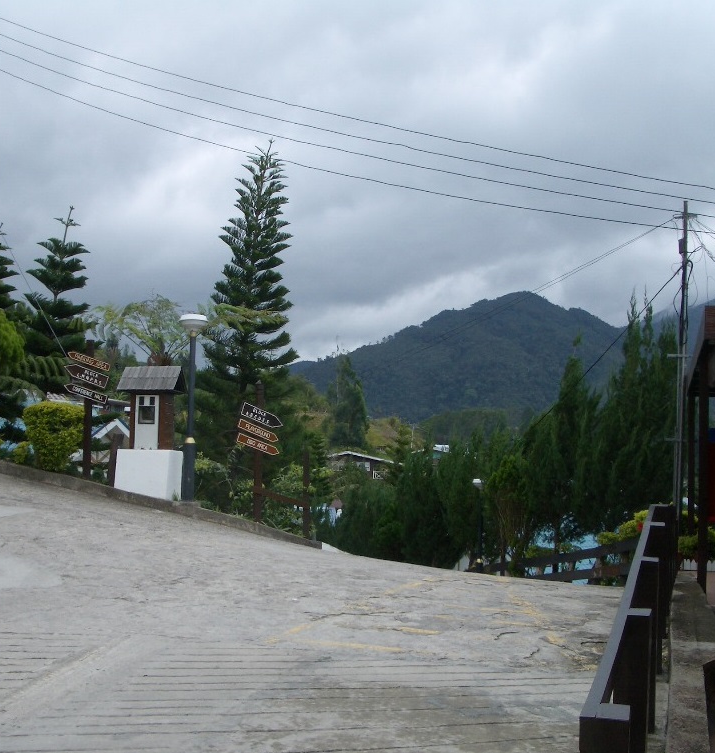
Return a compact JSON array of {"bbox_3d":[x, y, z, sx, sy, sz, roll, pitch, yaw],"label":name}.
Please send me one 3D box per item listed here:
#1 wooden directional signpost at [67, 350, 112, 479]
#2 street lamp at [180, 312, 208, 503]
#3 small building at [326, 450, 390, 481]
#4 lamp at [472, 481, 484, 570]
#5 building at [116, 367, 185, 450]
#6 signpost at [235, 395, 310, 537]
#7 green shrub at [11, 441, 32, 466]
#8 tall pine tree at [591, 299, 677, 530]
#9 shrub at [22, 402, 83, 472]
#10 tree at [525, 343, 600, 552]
[{"bbox_3d":[-4.187,0.538,15.800,0.700,2.100,0.130,1,-2,-3],"label":"wooden directional signpost"},{"bbox_3d":[-2.532,0.474,15.500,0.430,2.920,0.430,1,-2,0],"label":"street lamp"},{"bbox_3d":[0.651,9.988,110.000,7.500,4.000,7.000,1,-2,-11],"label":"small building"},{"bbox_3d":[2.938,3.861,24.300,0.420,2.900,0.420,1,-2,0],"label":"lamp"},{"bbox_3d":[-3.228,0.507,15.800,0.920,1.300,0.680,1,-2,7],"label":"building"},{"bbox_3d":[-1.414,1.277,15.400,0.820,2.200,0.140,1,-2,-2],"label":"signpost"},{"bbox_3d":[-5.439,1.246,16.400,0.340,0.420,0.340,1,-2,0],"label":"green shrub"},{"bbox_3d":[6.585,1.208,24.000,2.100,6.300,2.100,1,-2,0],"label":"tall pine tree"},{"bbox_3d":[-4.907,0.981,16.300,1.000,1.120,0.950,1,-2,0],"label":"shrub"},{"bbox_3d":[4.755,1.879,23.500,1.750,5.400,1.750,1,-2,0],"label":"tree"}]

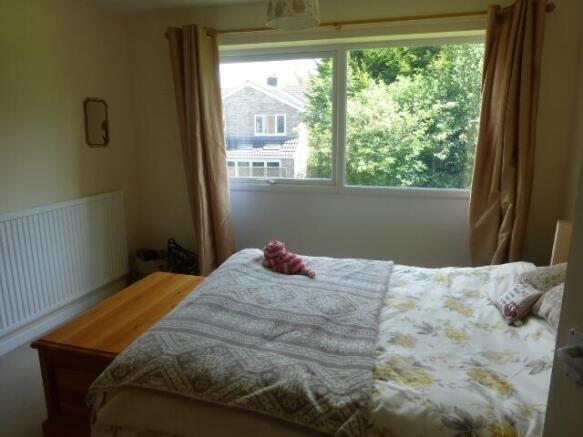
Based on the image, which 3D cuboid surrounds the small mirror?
[{"bbox_3d":[-1.525,-0.754,3.194,0.025,0.373,0.243,3,12,14],"label":"small mirror"}]

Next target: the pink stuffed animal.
[{"bbox_3d":[-0.011,0.214,2.284,0.295,0.152,0.160,6,13,26],"label":"pink stuffed animal"}]

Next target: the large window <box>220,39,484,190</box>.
[{"bbox_3d":[0.402,-0.789,3.304,2.220,1.189,0.100,3,12,14],"label":"large window"}]

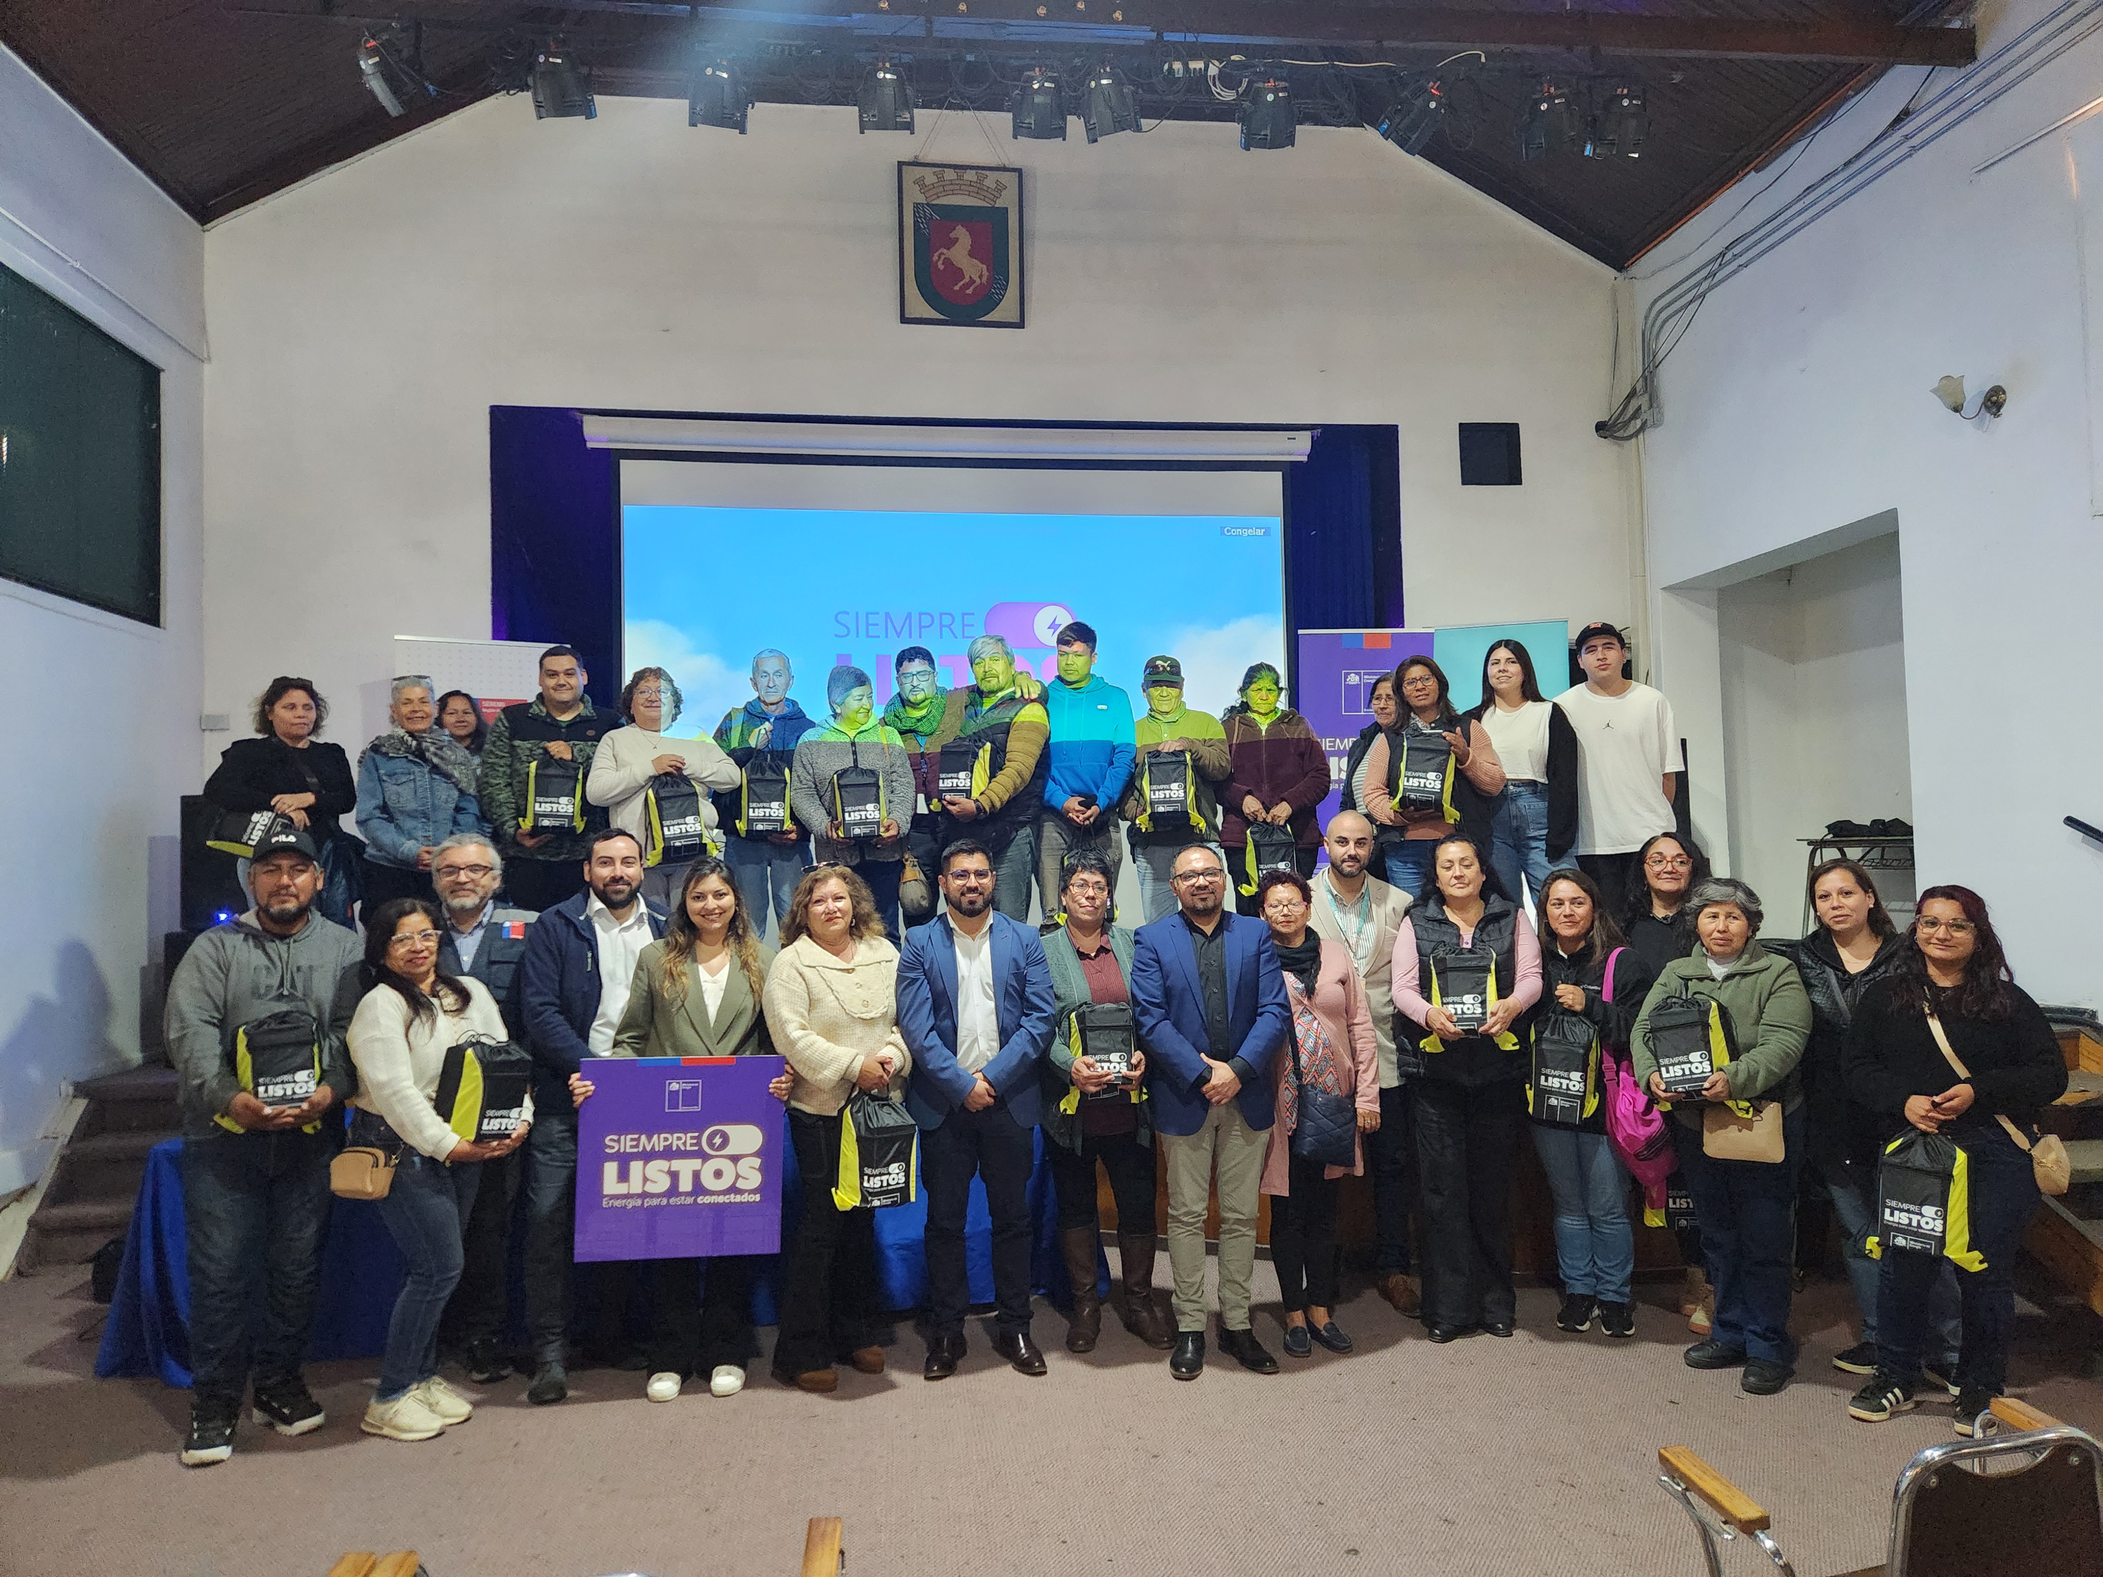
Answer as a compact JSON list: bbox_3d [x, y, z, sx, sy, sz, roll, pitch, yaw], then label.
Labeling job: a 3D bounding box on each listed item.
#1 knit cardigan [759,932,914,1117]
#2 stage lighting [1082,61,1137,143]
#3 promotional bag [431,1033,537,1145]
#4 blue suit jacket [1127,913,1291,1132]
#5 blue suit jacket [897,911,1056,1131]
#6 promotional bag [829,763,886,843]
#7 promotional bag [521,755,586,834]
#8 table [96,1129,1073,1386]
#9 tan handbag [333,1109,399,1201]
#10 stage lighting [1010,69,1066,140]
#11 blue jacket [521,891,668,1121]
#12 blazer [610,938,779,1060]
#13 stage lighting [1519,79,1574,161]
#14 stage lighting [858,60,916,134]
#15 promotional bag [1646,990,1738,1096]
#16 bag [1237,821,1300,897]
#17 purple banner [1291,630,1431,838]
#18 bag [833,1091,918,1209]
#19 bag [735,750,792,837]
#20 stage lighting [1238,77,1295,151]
[{"bbox_3d":[-0.706,0.759,4.530,0.490,0.570,0.330,0,-2,-24],"label":"knit cardigan"},{"bbox_3d":[0.237,-2.789,5.681,0.230,0.280,0.240,-2,35,11],"label":"stage lighting"},{"bbox_3d":[-1.637,0.874,4.030,0.150,0.320,0.210,-3,-11,32],"label":"promotional bag"},{"bbox_3d":[0.520,0.770,4.581,0.510,0.710,0.310,-1,-3,1],"label":"blue suit jacket"},{"bbox_3d":[-0.247,0.753,4.560,0.520,0.700,0.310,-1,-2,-4],"label":"blue suit jacket"},{"bbox_3d":[-0.819,0.066,5.900,0.230,0.340,0.150,-1,-6,-8],"label":"promotional bag"},{"bbox_3d":[-1.974,0.010,5.550,0.230,0.350,0.150,0,-2,-18],"label":"promotional bag"},{"bbox_3d":[-1.544,1.546,5.136,3.200,0.740,0.750,-1,-3,-9],"label":"table"},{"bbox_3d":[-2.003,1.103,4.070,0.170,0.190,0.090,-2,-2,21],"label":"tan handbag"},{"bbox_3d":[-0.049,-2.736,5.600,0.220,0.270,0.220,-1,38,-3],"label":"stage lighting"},{"bbox_3d":[-1.445,0.690,4.460,0.500,0.700,0.310,-1,-2,-20],"label":"blue jacket"},{"bbox_3d":[-1.107,0.789,4.370,0.540,0.650,0.330,-1,-2,-14],"label":"blazer"},{"bbox_3d":[2.104,-2.837,5.936,0.230,0.280,0.240,-2,34,6],"label":"stage lighting"},{"bbox_3d":[-0.653,-2.751,5.558,0.230,0.280,0.240,-1,34,-8],"label":"stage lighting"},{"bbox_3d":[1.942,0.791,4.220,0.210,0.340,0.160,-18,-20,42],"label":"promotional bag"},{"bbox_3d":[0.978,0.332,6.350,0.240,0.360,0.140,-1,-3,-9],"label":"bag"},{"bbox_3d":[1.868,0.068,8.152,0.830,2.000,0.100,-1,-3,-5],"label":"purple banner"},{"bbox_3d":[-0.533,1.094,4.220,0.220,0.340,0.130,0,-2,-36],"label":"bag"},{"bbox_3d":[-1.218,0.031,5.900,0.230,0.350,0.150,-1,-2,-11],"label":"bag"},{"bbox_3d":[0.847,-2.651,5.500,0.240,0.300,0.250,-4,26,-5],"label":"stage lighting"}]

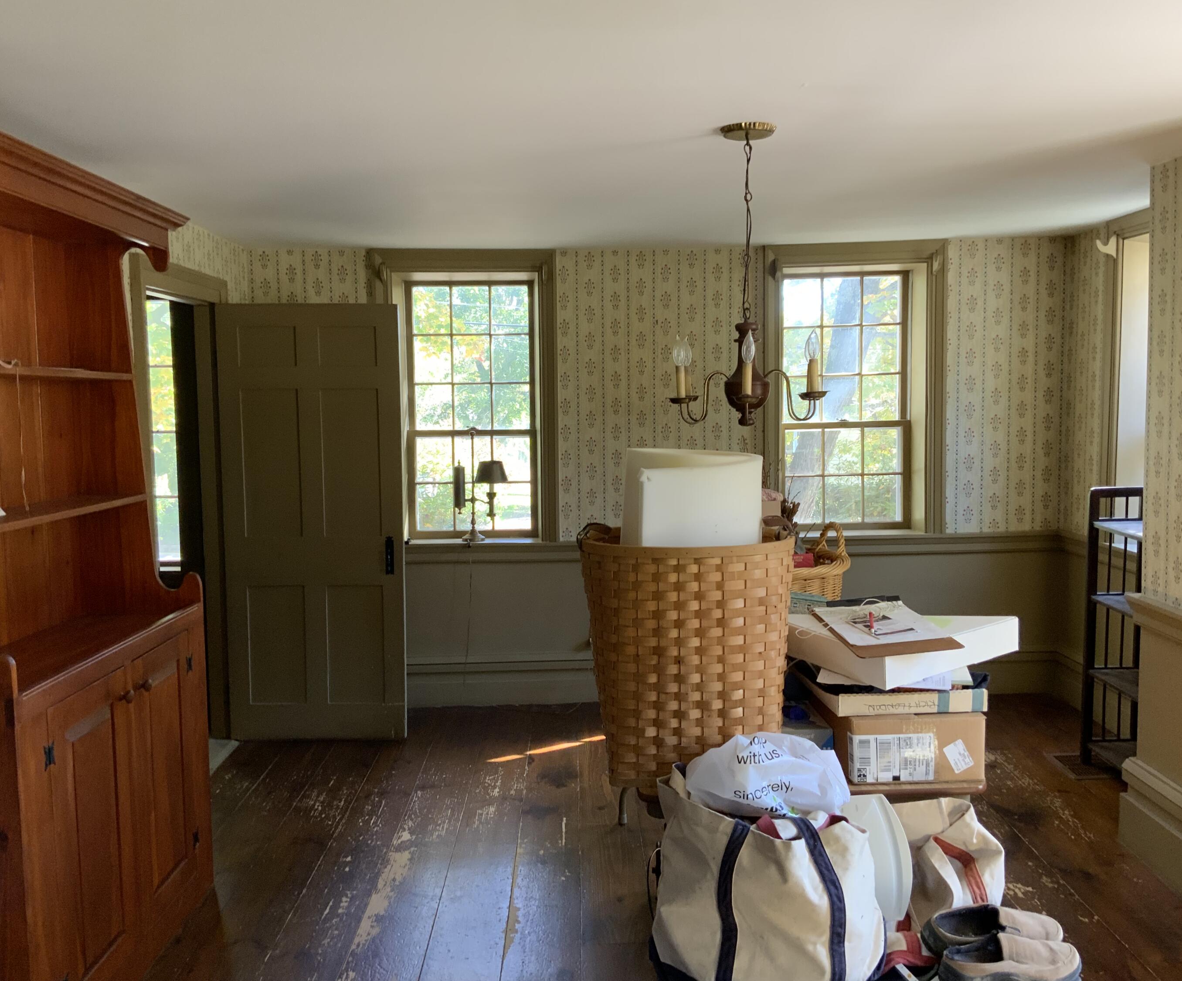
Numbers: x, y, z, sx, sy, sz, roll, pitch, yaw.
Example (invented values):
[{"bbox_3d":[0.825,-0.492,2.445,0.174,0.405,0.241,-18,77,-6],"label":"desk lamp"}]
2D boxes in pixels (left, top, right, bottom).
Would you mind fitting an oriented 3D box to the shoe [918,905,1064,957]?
[{"bbox_3d":[0.808,0.892,2.225,0.290,0.100,0.108,-1,5,-5],"label":"shoe"}]

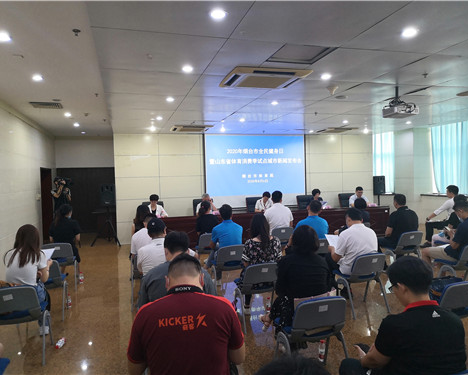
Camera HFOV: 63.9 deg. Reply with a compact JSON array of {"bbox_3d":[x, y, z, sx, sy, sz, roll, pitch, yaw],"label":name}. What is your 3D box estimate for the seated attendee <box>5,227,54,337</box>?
[{"bbox_3d":[-2.071,0.992,3.908,0.460,1.260,0.800,-2,1,-14],"label":"seated attendee"}]

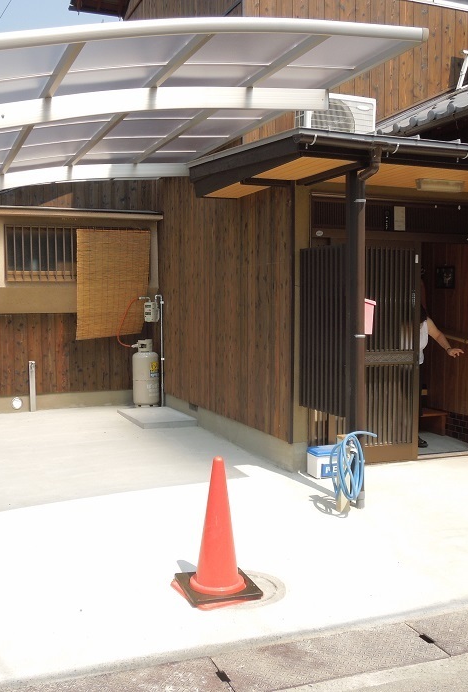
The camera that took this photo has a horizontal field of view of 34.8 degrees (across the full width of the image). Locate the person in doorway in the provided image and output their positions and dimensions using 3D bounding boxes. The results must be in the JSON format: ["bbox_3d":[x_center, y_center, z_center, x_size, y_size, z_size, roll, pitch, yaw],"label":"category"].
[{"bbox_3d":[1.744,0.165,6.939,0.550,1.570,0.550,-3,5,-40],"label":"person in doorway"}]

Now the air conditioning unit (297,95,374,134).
[{"bbox_3d":[0.940,-2.020,6.973,0.750,0.550,0.280,-1,4,-22],"label":"air conditioning unit"}]

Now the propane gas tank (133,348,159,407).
[{"bbox_3d":[-1.107,0.360,9.327,0.325,0.880,0.325,-1,4,-22],"label":"propane gas tank"}]

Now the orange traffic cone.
[{"bbox_3d":[-0.080,0.919,3.832,0.380,0.700,0.380,-1,4,-19],"label":"orange traffic cone"}]

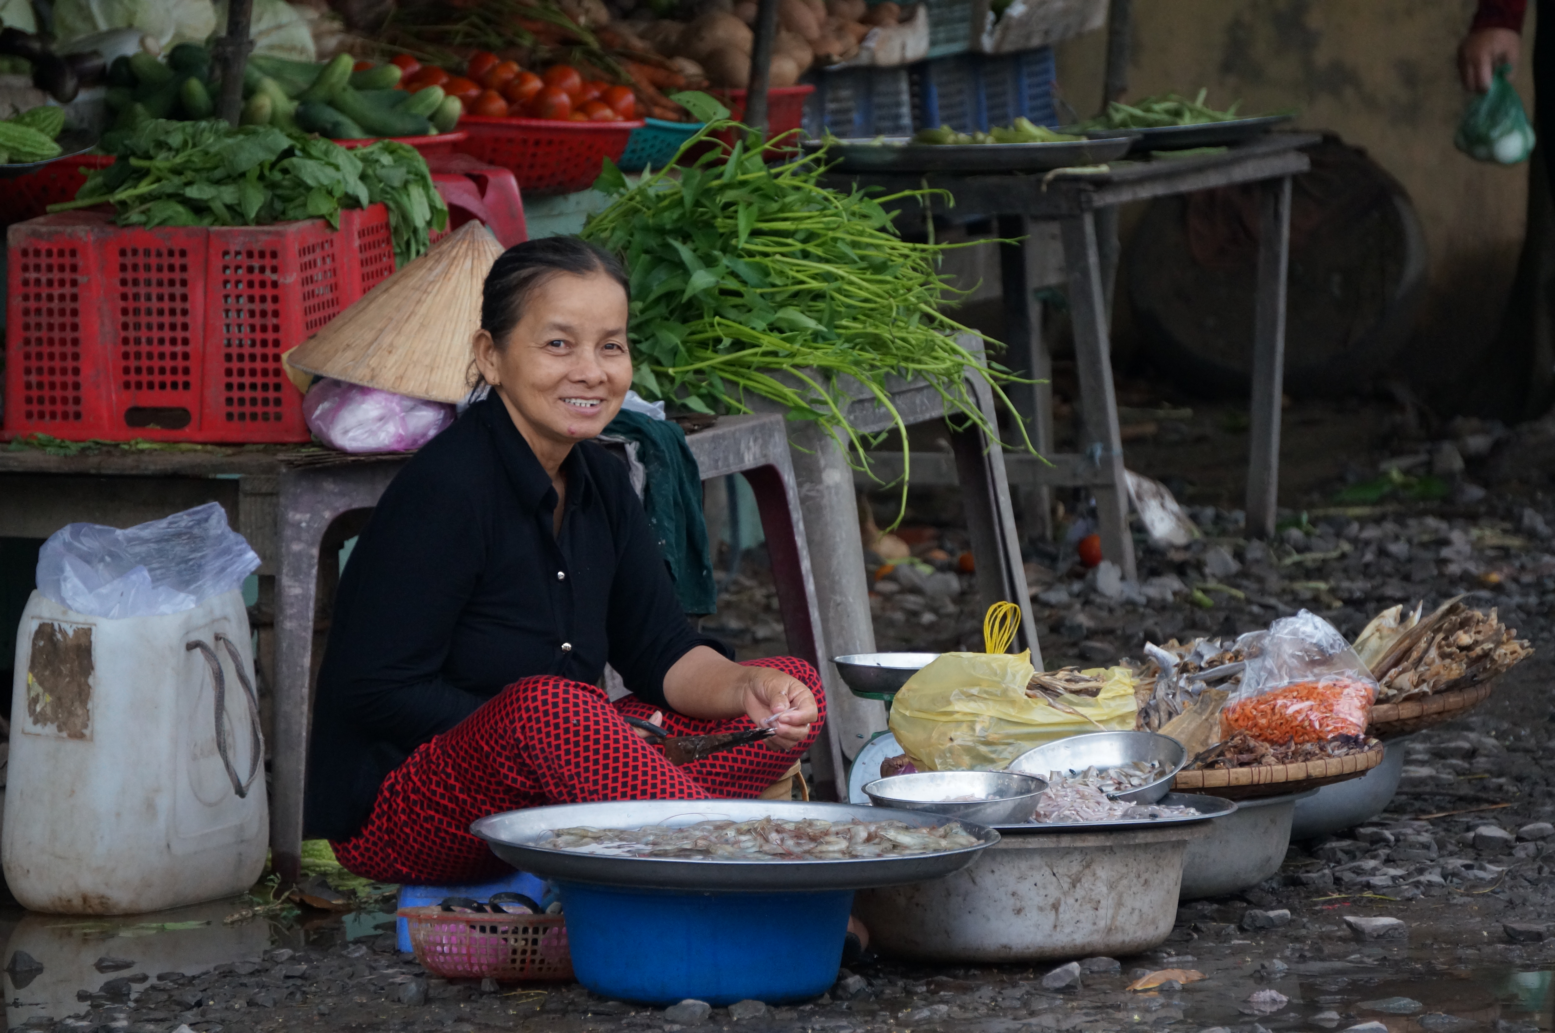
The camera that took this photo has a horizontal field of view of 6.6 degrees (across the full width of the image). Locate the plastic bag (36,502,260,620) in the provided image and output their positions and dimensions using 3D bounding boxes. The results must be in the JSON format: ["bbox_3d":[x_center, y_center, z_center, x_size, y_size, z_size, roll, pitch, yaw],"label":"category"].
[{"bbox_3d":[-0.679,0.047,14.520,0.240,0.120,0.180,0,5,0],"label":"plastic bag"}]

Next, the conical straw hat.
[{"bbox_3d":[-0.359,-0.246,15.400,0.390,0.190,0.390,8,7,0],"label":"conical straw hat"}]

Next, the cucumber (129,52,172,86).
[{"bbox_3d":[-0.833,-0.594,17.900,0.110,0.036,0.036,32,-9,-23],"label":"cucumber"}]

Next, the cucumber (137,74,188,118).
[{"bbox_3d":[-0.812,-0.556,17.800,0.125,0.036,0.036,-40,-13,23],"label":"cucumber"}]

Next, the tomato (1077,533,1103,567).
[{"bbox_3d":[0.444,0.048,18.900,0.047,0.047,0.047,-1,5,0],"label":"tomato"}]

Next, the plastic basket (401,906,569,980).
[{"bbox_3d":[-0.291,0.442,13.930,0.200,0.072,0.200,0,5,0],"label":"plastic basket"}]

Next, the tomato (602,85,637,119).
[{"bbox_3d":[-0.198,-0.518,16.850,0.046,0.047,0.046,0,5,0],"label":"tomato"}]

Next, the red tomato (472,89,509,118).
[{"bbox_3d":[-0.357,-0.511,16.750,0.047,0.045,0.047,0,5,0],"label":"red tomato"}]

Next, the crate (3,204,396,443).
[{"bbox_3d":[-0.651,-0.244,15.956,0.385,0.255,0.550,1,6,17],"label":"crate"}]

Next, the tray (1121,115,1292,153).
[{"bbox_3d":[0.547,-0.541,19.100,0.370,0.040,0.370,-1,5,0],"label":"tray"}]

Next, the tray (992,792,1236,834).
[{"bbox_3d":[0.264,0.336,14.601,0.475,0.033,0.475,-3,4,0],"label":"tray"}]

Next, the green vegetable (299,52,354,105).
[{"bbox_3d":[-0.576,-0.557,17.150,0.041,0.041,0.115,-4,-23,-31],"label":"green vegetable"}]

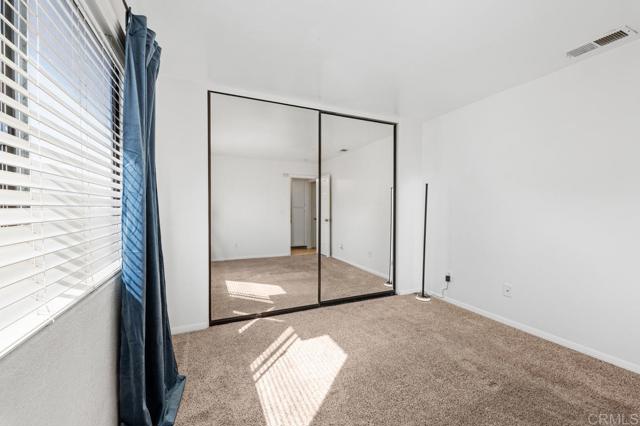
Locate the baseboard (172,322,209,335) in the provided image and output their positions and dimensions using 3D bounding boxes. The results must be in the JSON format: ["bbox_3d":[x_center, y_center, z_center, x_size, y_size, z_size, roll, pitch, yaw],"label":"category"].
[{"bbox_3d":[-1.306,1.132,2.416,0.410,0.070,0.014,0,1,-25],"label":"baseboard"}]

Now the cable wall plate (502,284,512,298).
[{"bbox_3d":[1.910,0.800,2.536,0.012,0.117,0.072,0,2,-26],"label":"cable wall plate"}]

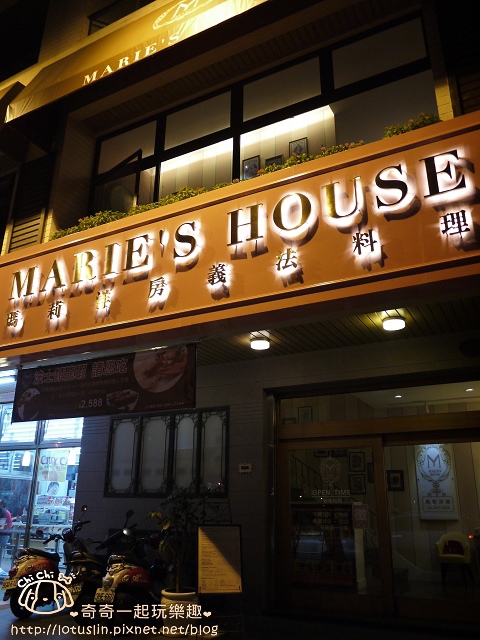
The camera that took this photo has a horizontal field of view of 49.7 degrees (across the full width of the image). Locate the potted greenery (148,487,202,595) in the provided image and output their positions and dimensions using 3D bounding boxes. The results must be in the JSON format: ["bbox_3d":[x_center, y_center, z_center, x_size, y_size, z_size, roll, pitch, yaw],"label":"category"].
[{"bbox_3d":[-0.797,2.672,6.331,0.630,1.211,0.630,0,-19,0],"label":"potted greenery"}]

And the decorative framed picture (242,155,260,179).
[{"bbox_3d":[0.207,-2.681,9.190,0.329,0.453,0.030,-10,-22,26],"label":"decorative framed picture"}]

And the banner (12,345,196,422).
[{"bbox_3d":[-2.127,0.980,7.673,3.489,0.883,0.030,-10,-22,26],"label":"banner"}]

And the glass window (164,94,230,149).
[{"bbox_3d":[-0.727,-3.379,8.800,1.308,0.747,0.060,-10,-22,26],"label":"glass window"}]

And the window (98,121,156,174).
[{"bbox_3d":[-2.074,-3.157,9.479,1.309,0.755,0.060,-10,-22,26],"label":"window"}]

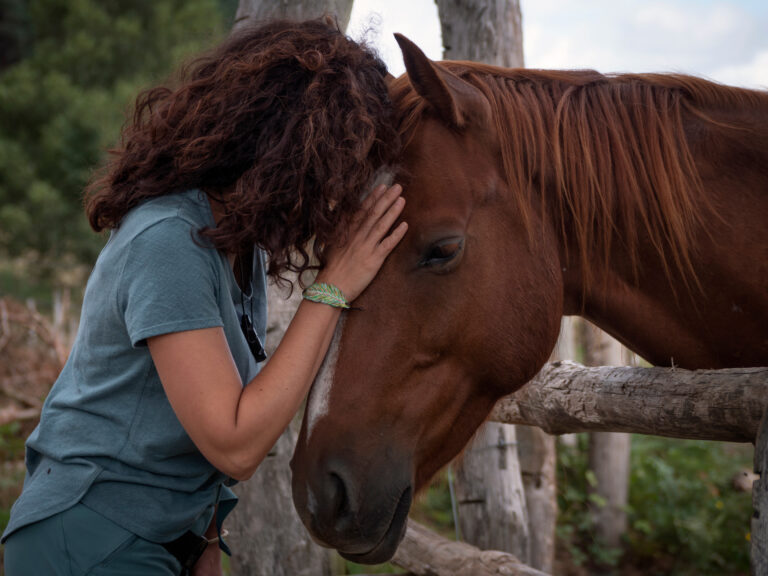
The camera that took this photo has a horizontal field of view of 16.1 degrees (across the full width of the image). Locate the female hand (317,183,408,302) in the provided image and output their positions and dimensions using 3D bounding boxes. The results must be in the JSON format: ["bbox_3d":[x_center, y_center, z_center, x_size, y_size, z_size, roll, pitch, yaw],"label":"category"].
[{"bbox_3d":[-0.026,-0.059,3.460,0.085,0.172,0.050,40,13,20],"label":"female hand"}]

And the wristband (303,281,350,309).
[{"bbox_3d":[-0.072,0.011,3.470,0.058,0.026,0.047,26,6,16],"label":"wristband"}]

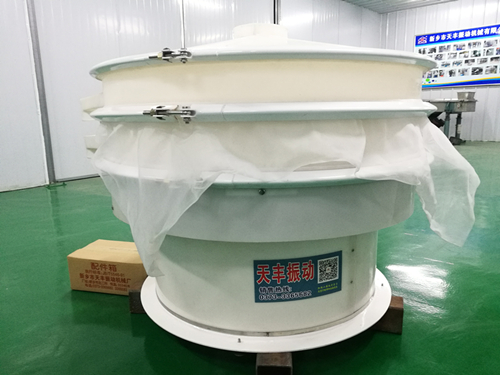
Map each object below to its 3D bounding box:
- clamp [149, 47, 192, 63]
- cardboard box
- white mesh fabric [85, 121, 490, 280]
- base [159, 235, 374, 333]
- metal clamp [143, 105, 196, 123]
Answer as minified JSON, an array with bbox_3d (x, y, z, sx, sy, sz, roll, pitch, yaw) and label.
[{"bbox_3d":[-0.172,-0.286,0.837,0.103,0.032,0.036,3,12,22],"label":"clamp"},{"bbox_3d":[-0.558,0.346,1.718,0.366,0.148,0.233,2,12,14],"label":"cardboard box"},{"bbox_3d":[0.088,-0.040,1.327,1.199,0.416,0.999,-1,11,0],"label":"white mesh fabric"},{"bbox_3d":[0.051,0.186,1.459,0.802,0.319,0.802,-1,11,0],"label":"base"},{"bbox_3d":[-0.178,-0.164,0.864,0.128,0.039,0.039,4,12,23],"label":"metal clamp"}]

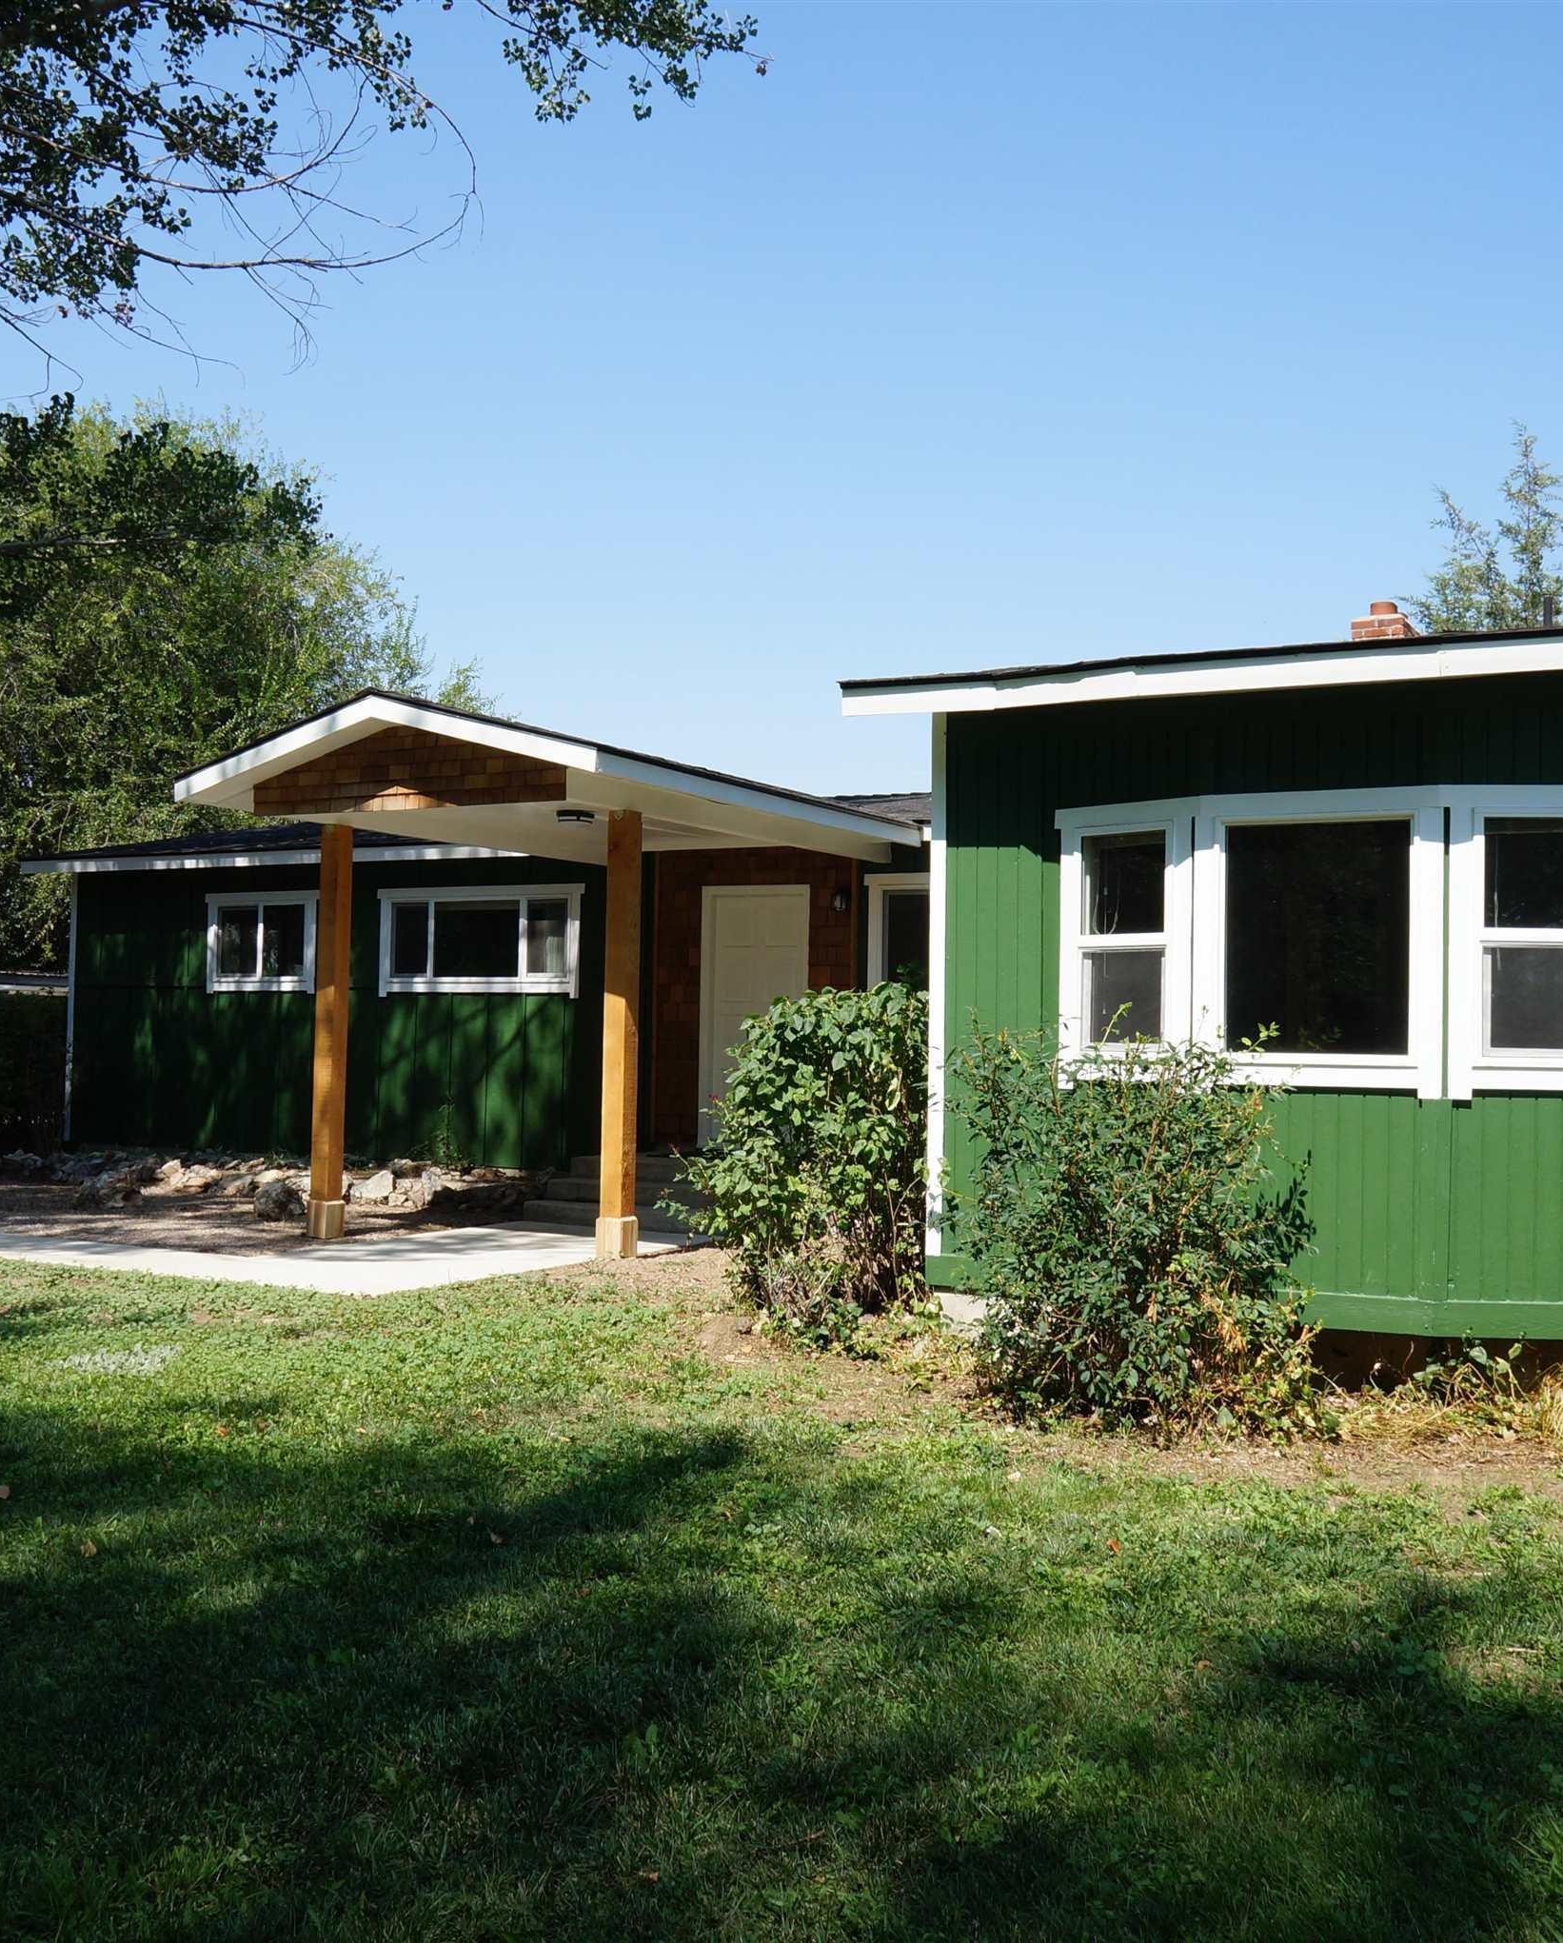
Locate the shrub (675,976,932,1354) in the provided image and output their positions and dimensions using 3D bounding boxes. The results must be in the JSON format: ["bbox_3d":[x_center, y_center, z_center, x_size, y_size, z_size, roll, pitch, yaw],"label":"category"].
[{"bbox_3d":[0.187,0.882,9.650,1.200,1.630,1.200,0,-2,28],"label":"shrub"}]

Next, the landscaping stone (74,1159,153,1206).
[{"bbox_3d":[-5.063,1.591,14.750,0.560,0.340,0.450,0,-2,28],"label":"landscaping stone"}]

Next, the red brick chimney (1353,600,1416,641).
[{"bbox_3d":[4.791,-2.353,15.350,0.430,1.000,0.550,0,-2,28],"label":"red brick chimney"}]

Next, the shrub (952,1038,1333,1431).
[{"bbox_3d":[1.394,0.888,7.450,1.220,1.500,1.150,0,-2,28],"label":"shrub"}]

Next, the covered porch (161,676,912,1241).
[{"bbox_3d":[-1.306,0.122,13.502,3.150,3.350,4.800,0,-2,28],"label":"covered porch"}]

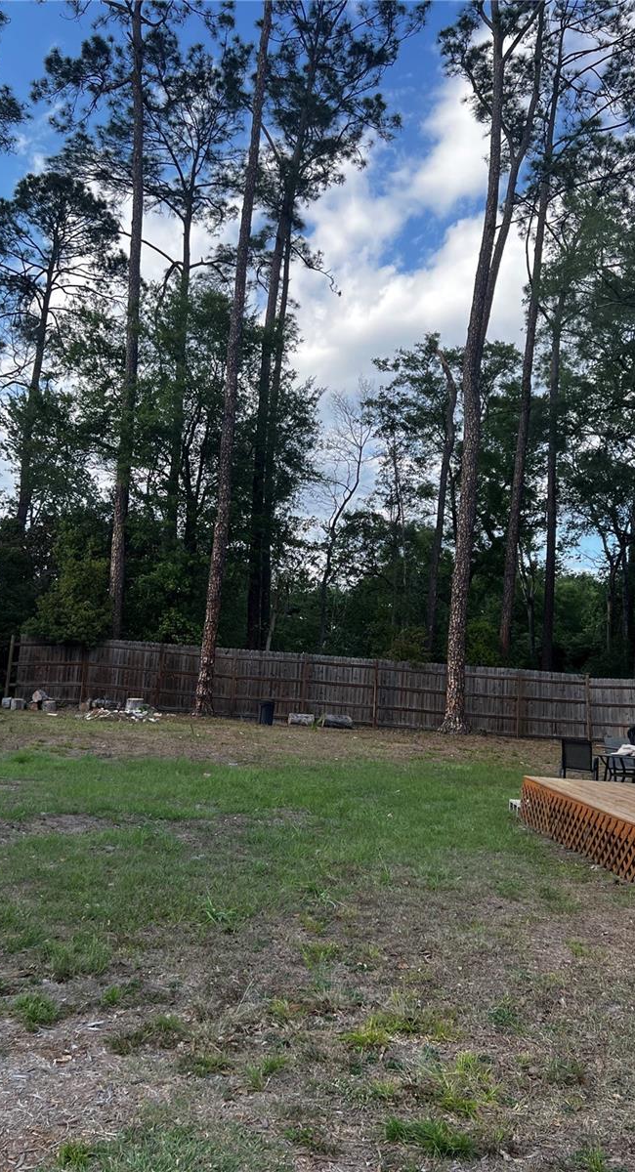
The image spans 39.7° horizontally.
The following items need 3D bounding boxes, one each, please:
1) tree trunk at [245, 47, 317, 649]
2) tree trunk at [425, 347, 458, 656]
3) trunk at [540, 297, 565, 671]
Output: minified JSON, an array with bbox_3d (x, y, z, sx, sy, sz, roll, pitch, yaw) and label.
[{"bbox_3d":[-1.519,-9.256,35.093,0.800,26.260,0.550,4,-6,0],"label":"tree trunk"},{"bbox_3d":[5.405,-3.039,38.533,0.700,15.460,0.450,4,-6,0],"label":"tree trunk"},{"bbox_3d":[9.750,-3.676,36.616,0.500,17.350,0.450,4,-6,0],"label":"trunk"}]

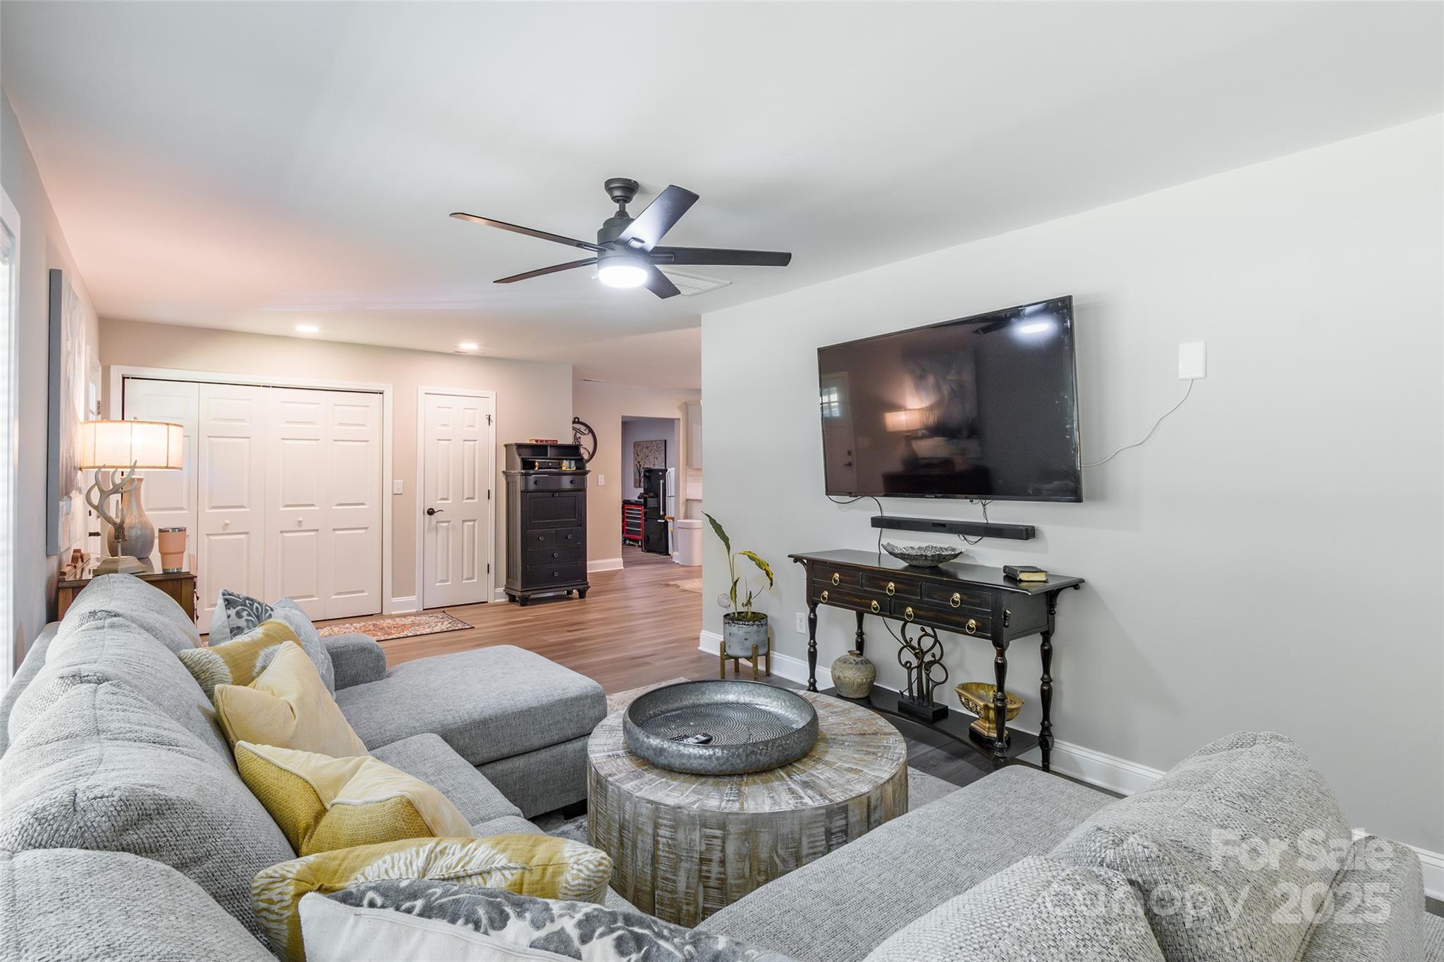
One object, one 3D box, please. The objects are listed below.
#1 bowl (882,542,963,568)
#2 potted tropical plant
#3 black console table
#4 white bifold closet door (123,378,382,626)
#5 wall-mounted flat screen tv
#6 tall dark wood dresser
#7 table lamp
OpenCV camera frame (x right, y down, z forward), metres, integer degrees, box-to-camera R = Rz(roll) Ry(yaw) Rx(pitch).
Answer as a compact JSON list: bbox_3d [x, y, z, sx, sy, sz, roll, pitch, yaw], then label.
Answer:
[{"bbox_3d":[1.003,0.364,3.214,0.361,0.115,0.380,0,1,0],"label":"bowl"},{"bbox_3d":[0.103,0.746,4.207,0.460,1.080,0.400,0,1,0],"label":"potted tropical plant"},{"bbox_3d":[0.973,0.866,3.146,0.475,0.886,1.291,-1,2,-41],"label":"black console table"},{"bbox_3d":[-3.965,0.227,5.543,1.812,2.042,0.045,-1,1,-36],"label":"white bifold closet door"},{"bbox_3d":[1.070,-0.347,3.279,0.070,0.873,1.427,-8,5,-39],"label":"wall-mounted flat screen tv"},{"bbox_3d":[-1.822,0.433,6.715,0.755,1.600,0.480,-1,1,-36],"label":"tall dark wood dresser"},{"bbox_3d":[-2.635,0.074,2.872,0.350,0.692,0.360,-1,2,-41],"label":"table lamp"}]

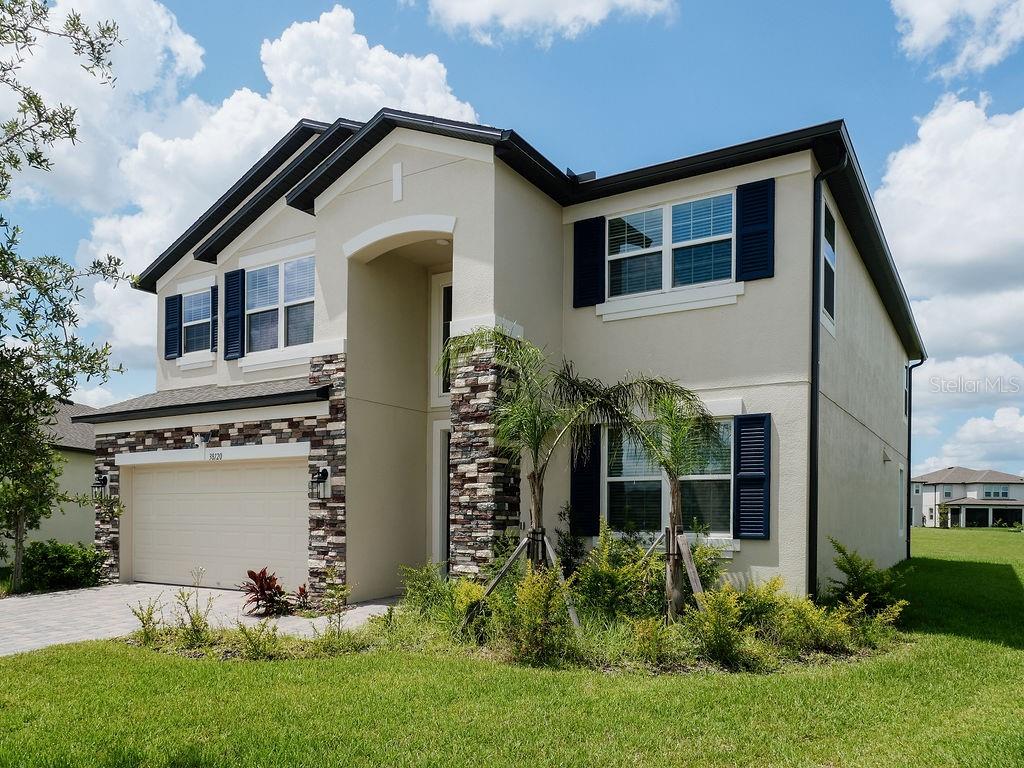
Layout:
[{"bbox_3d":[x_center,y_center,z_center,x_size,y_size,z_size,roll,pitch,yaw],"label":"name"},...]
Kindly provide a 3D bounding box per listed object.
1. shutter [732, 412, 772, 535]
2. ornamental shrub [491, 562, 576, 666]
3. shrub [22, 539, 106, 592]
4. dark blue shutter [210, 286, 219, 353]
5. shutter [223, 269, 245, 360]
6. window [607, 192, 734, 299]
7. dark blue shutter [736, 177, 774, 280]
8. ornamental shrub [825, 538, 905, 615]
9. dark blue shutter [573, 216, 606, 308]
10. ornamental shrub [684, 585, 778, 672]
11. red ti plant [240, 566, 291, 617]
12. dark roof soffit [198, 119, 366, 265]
[{"bbox_3d":[3.184,1.234,9.420,0.475,1.640,0.060,-3,-8,32],"label":"shutter"},{"bbox_3d":[0.179,2.110,6.500,0.700,0.860,0.680,-1,-6,6],"label":"ornamental shrub"},{"bbox_3d":[-8.357,3.374,13.200,1.200,0.960,1.200,-3,-8,32],"label":"shrub"},{"bbox_3d":[-5.675,-1.283,13.800,0.475,1.270,0.060,-3,-8,32],"label":"dark blue shutter"},{"bbox_3d":[-5.210,-1.296,13.337,0.510,1.640,0.060,-3,-6,31],"label":"shutter"},{"bbox_3d":[2.219,-1.924,9.970,1.880,1.230,0.110,-3,-8,32],"label":"window"},{"bbox_3d":[3.287,-2.071,9.610,0.480,1.320,0.060,-3,-6,31],"label":"dark blue shutter"},{"bbox_3d":[4.940,2.712,9.950,1.050,1.040,1.000,-3,-8,32],"label":"ornamental shrub"},{"bbox_3d":[1.153,-1.807,10.560,0.475,1.270,0.060,-3,-8,32],"label":"dark blue shutter"},{"bbox_3d":[1.979,2.195,6.400,0.740,0.720,0.680,-1,-6,6],"label":"ornamental shrub"},{"bbox_3d":[-3.524,2.966,10.150,0.660,0.640,0.660,-3,-8,32],"label":"red ti plant"},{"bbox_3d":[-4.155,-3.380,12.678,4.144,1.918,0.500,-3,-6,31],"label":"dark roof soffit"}]

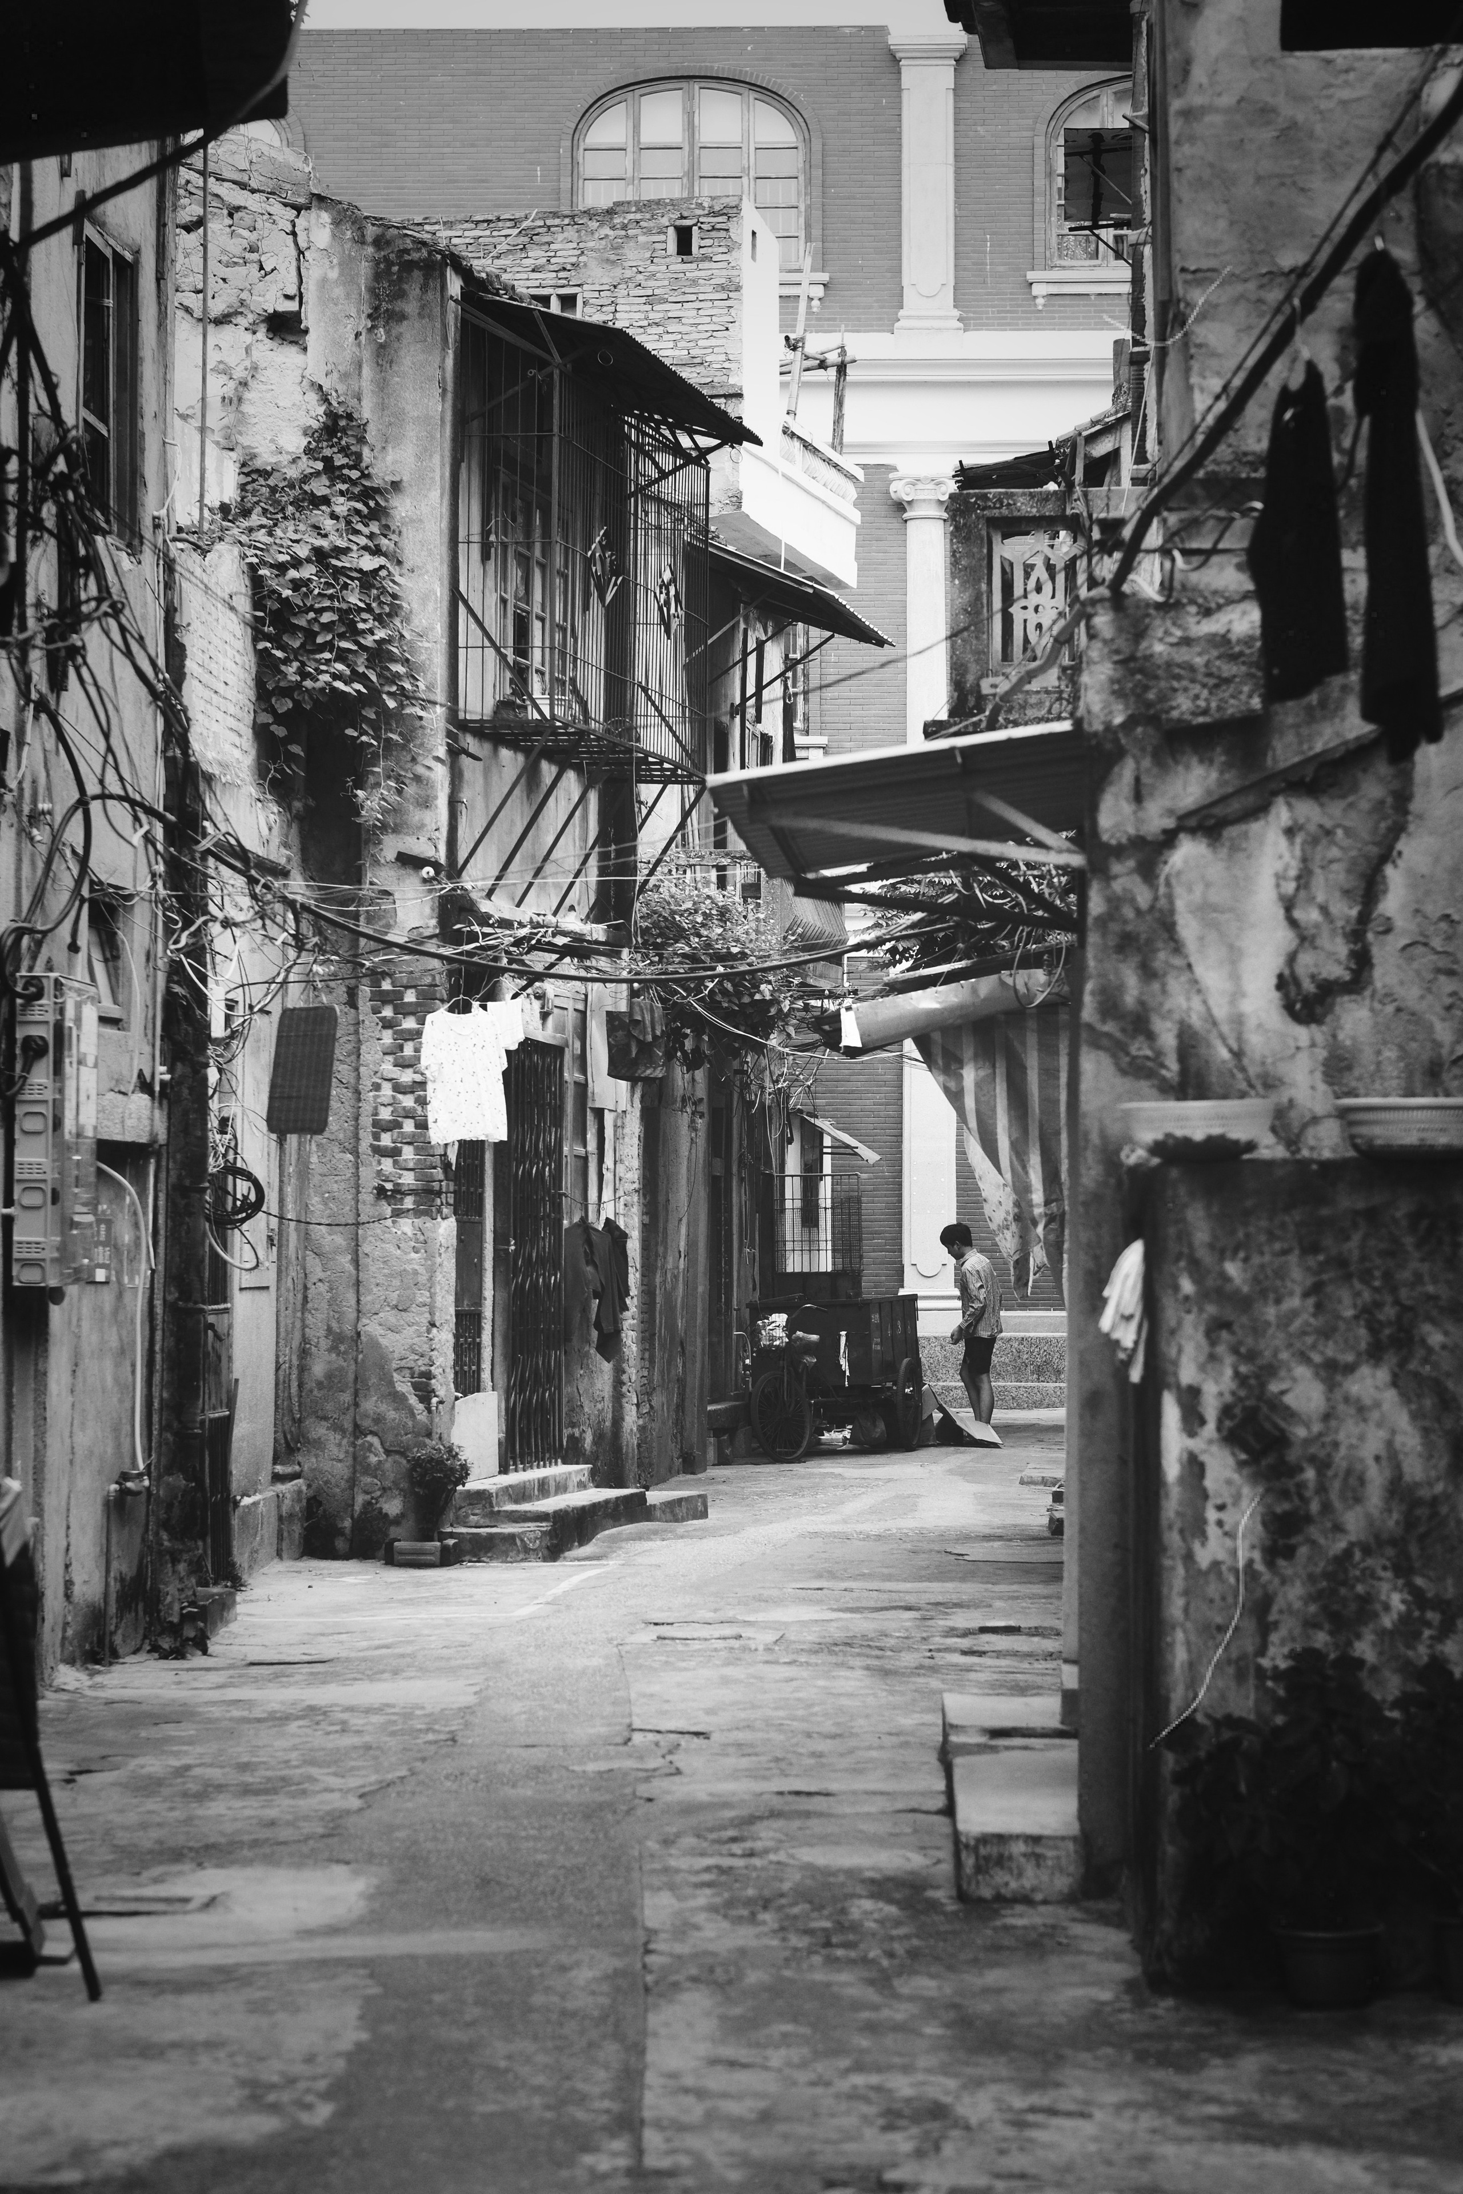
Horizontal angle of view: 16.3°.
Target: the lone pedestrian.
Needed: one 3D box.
[{"bbox_3d":[1.870,1.797,39.800,0.430,1.620,0.480,0,-1,25],"label":"lone pedestrian"}]

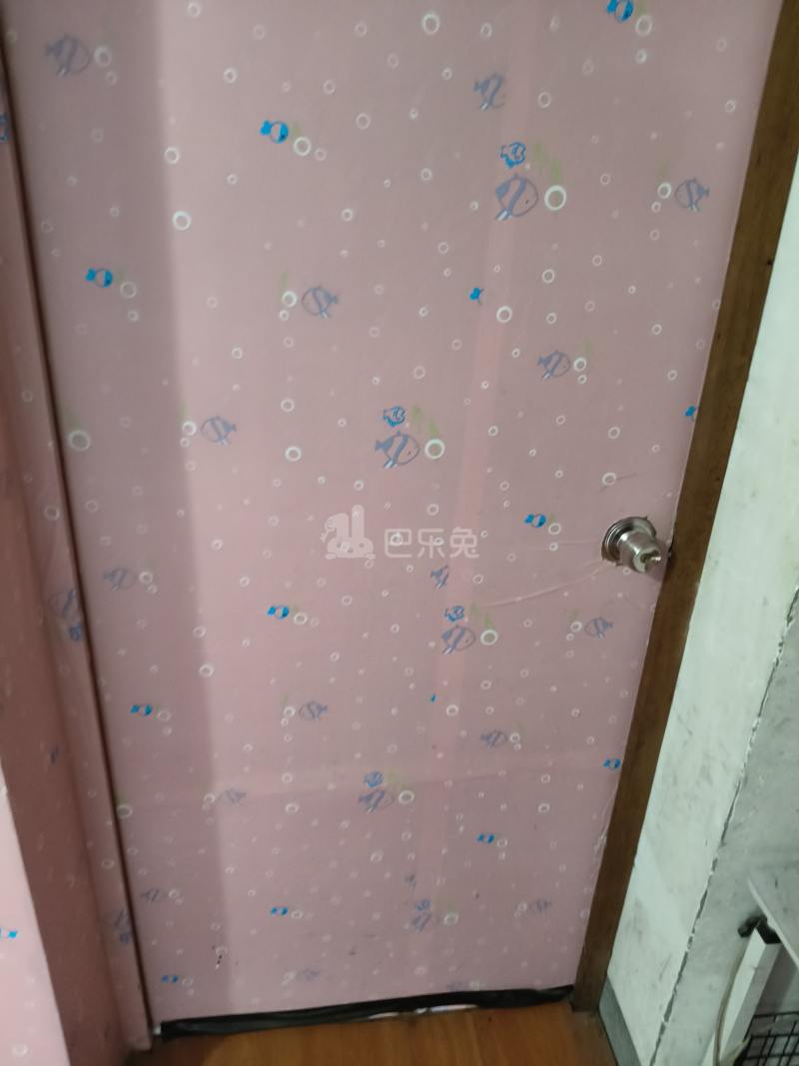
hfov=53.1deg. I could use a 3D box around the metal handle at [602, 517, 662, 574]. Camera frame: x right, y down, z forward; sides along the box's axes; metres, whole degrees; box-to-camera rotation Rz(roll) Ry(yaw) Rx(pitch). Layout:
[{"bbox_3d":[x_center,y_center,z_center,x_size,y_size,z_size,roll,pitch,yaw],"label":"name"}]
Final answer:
[{"bbox_3d":[0.300,0.025,1.010,0.069,0.069,0.057,-1,26,-7],"label":"metal handle"}]

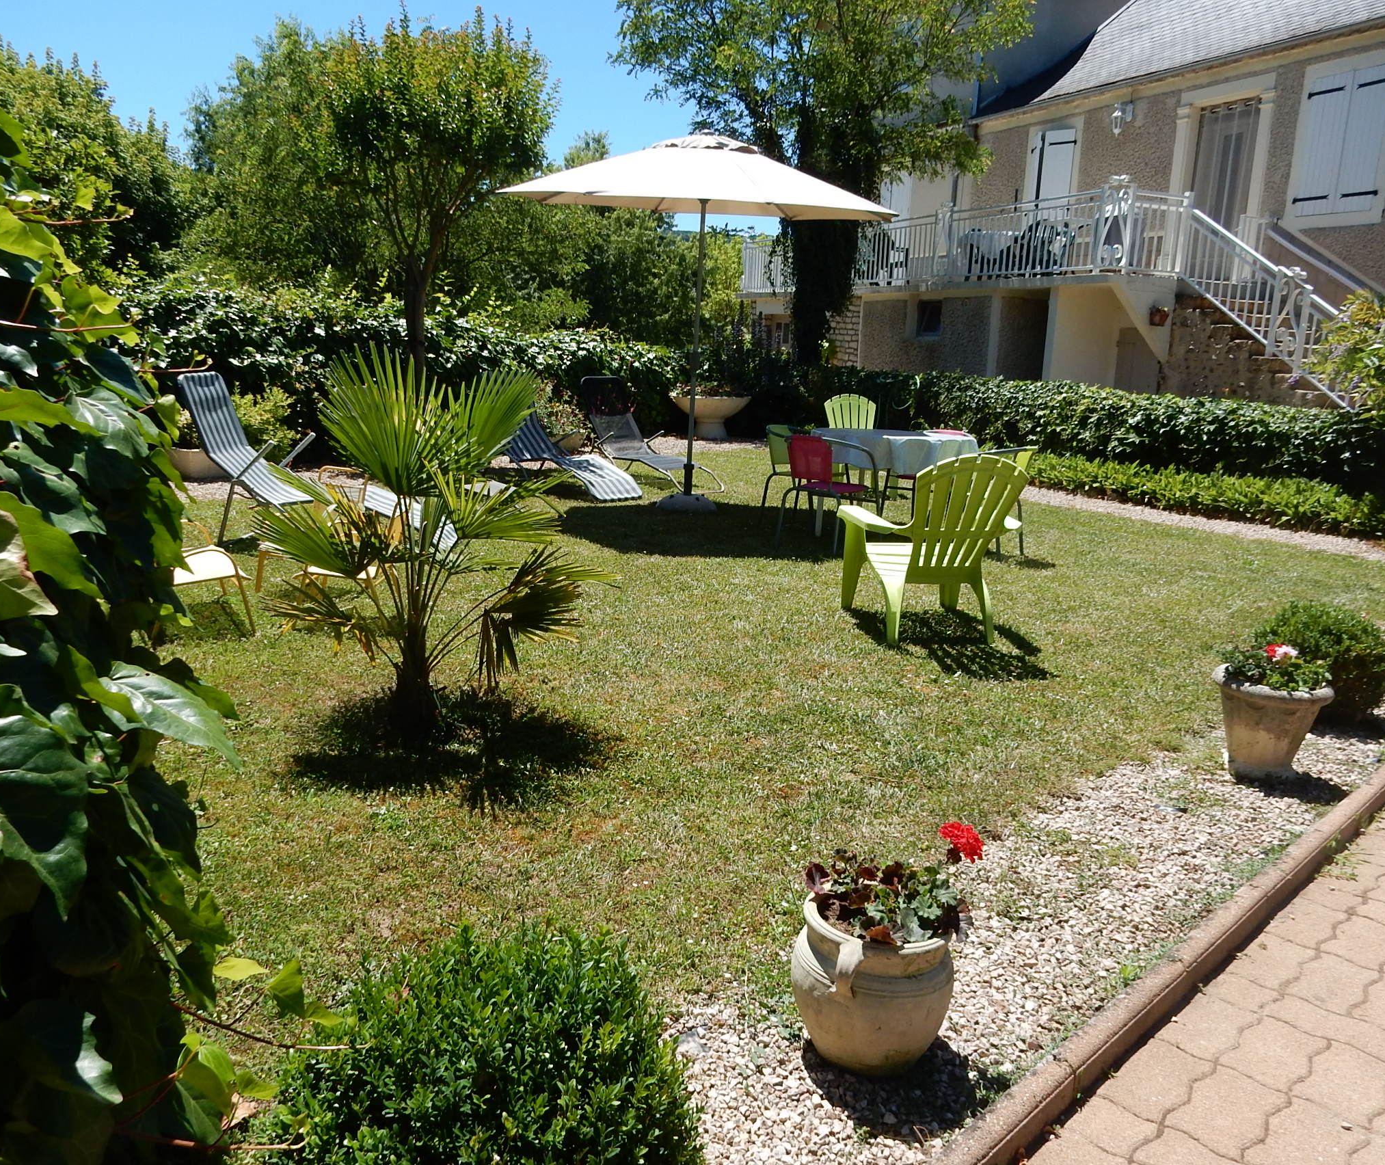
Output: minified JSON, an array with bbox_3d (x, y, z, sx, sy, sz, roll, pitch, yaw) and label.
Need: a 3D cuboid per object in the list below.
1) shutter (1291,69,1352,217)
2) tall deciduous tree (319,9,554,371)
[{"bbox_3d":[7.066,-4.877,12.544,0.050,1.478,0.467,-4,13,-25],"label":"shutter"},{"bbox_3d":[-2.532,-3.296,10.968,2.400,4.300,2.300,2,12,0],"label":"tall deciduous tree"}]

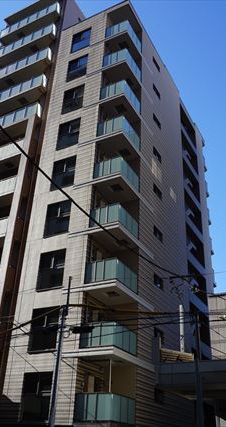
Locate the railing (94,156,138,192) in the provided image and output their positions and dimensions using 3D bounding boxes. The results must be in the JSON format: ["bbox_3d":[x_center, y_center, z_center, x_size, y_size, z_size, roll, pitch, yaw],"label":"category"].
[{"bbox_3d":[0.219,-1.980,23.621,1.730,1.070,2.153,-13,-35,24],"label":"railing"}]

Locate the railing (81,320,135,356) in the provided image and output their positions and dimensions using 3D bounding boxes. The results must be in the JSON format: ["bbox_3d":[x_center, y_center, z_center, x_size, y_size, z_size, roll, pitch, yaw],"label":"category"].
[{"bbox_3d":[-0.168,5.631,18.890,1.730,1.070,2.153,-13,-35,24],"label":"railing"}]

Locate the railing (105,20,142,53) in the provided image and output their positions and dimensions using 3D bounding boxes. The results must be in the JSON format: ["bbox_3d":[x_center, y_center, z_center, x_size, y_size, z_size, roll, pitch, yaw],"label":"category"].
[{"bbox_3d":[0.735,-12.129,29.927,1.730,1.070,2.153,-13,-35,24],"label":"railing"}]

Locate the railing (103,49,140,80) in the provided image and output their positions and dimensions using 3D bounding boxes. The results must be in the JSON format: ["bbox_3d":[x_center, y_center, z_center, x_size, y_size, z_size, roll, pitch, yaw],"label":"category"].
[{"bbox_3d":[0.606,-9.592,28.351,1.730,1.070,2.153,-13,-35,24],"label":"railing"}]

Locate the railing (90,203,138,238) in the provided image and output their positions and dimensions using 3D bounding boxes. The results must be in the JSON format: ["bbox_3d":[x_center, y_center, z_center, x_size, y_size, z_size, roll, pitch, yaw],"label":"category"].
[{"bbox_3d":[0.090,0.557,22.044,1.730,1.070,2.153,-13,-35,24],"label":"railing"}]

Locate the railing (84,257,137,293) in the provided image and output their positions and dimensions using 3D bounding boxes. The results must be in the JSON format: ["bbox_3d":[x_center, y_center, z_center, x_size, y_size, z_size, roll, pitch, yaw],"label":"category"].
[{"bbox_3d":[-0.039,3.094,20.467,1.730,1.070,2.153,-13,-35,24],"label":"railing"}]

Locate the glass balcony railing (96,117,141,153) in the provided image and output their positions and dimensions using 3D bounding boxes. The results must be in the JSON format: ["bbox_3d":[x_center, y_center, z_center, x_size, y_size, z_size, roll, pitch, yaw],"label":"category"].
[{"bbox_3d":[0.348,-4.518,25.197,1.730,1.070,2.153,-13,-35,24],"label":"glass balcony railing"}]

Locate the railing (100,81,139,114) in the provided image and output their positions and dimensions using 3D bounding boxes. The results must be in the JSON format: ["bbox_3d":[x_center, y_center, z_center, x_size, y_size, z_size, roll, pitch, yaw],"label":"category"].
[{"bbox_3d":[0.477,-7.055,26.774,1.730,1.070,2.153,-13,-35,24],"label":"railing"}]

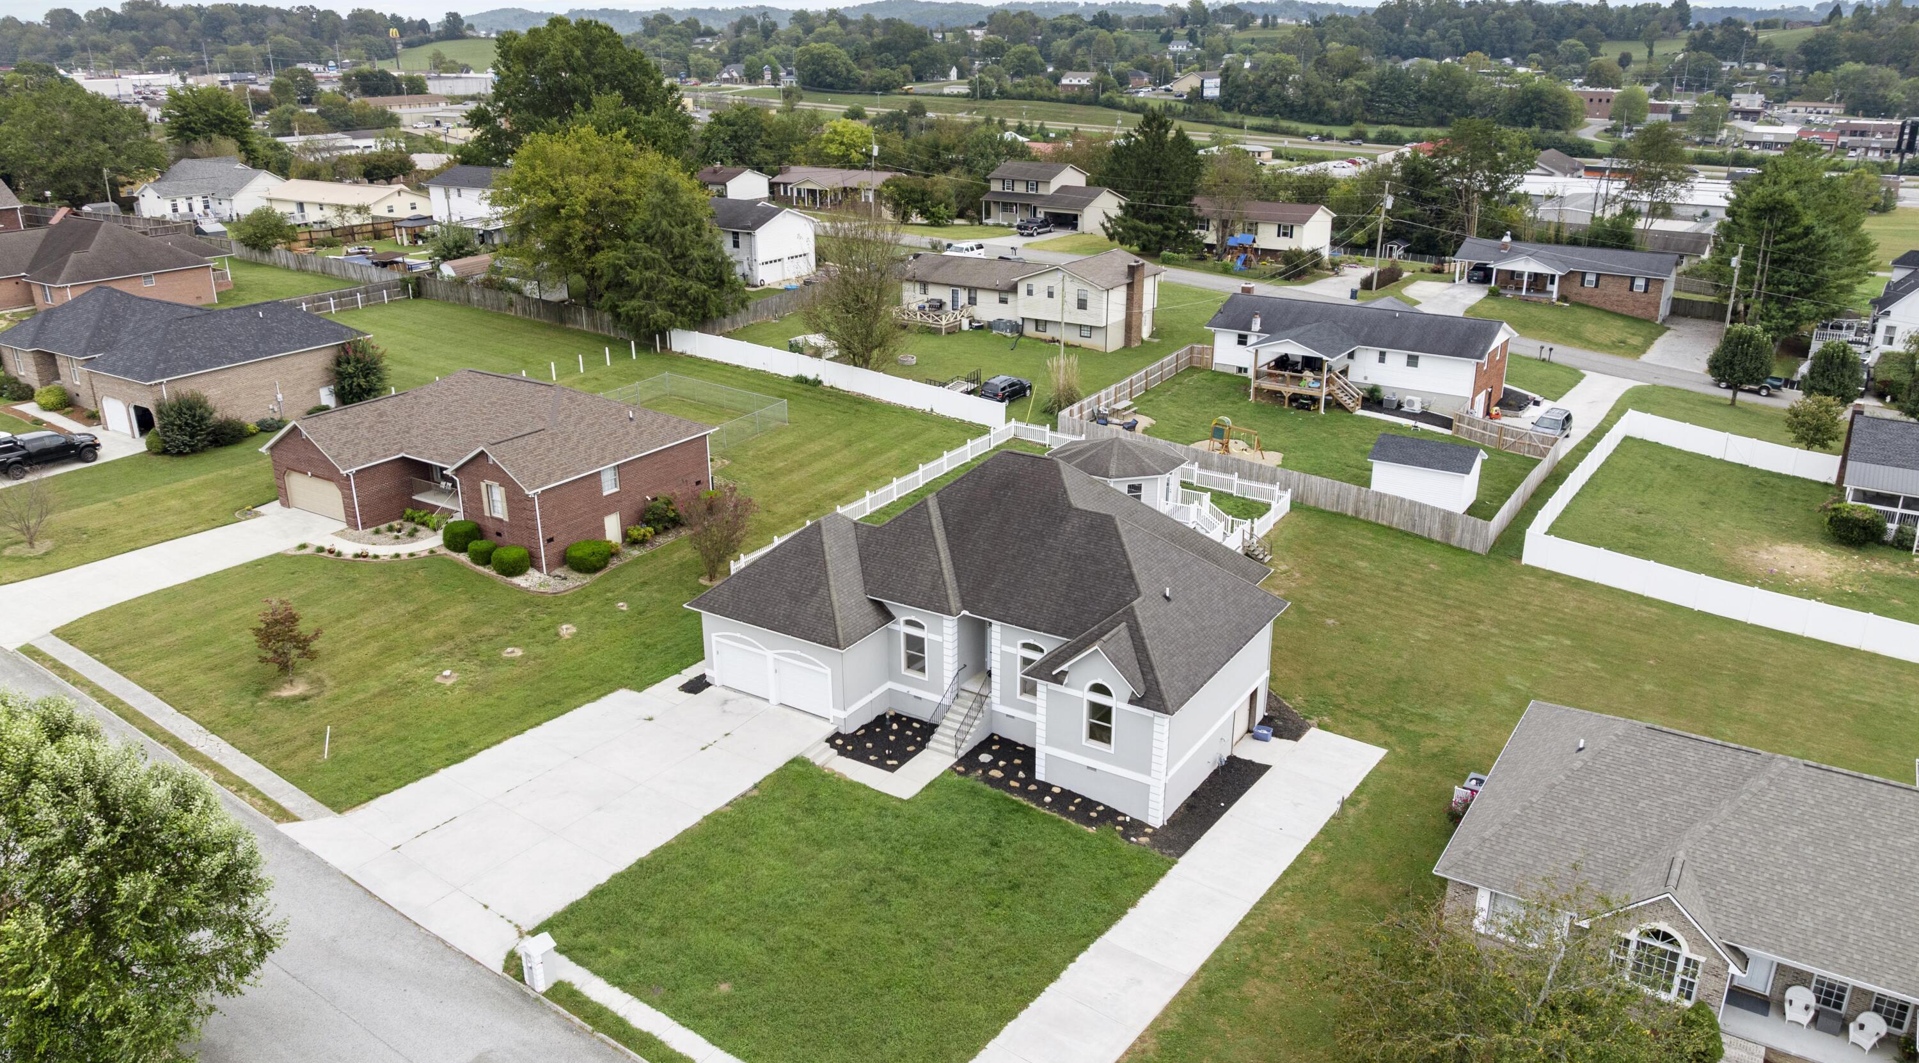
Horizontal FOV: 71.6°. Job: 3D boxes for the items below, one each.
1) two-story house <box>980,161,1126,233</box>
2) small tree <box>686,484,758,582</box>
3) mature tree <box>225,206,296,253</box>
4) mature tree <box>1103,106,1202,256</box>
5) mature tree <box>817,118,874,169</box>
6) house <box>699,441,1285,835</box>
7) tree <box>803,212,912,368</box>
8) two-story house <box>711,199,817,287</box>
[{"bbox_3d":[12.608,-44.640,175.671,16.000,7.830,11.600,13,24,33],"label":"two-story house"},{"bbox_3d":[-11.435,0.107,63.332,3.400,4.850,3.400,-1,20,0],"label":"small tree"},{"bbox_3d":[-68.769,-29.315,130.848,6.400,5.600,6.400,-1,20,0],"label":"mature tree"},{"bbox_3d":[21.962,-38.959,148.148,11.000,16.600,11.000,-1,20,0],"label":"mature tree"},{"bbox_3d":[-16.786,-54.613,195.071,8.314,11.274,8.314,-2,20,-4],"label":"mature tree"},{"bbox_3d":[2.029,2.289,56.920,21.438,10.566,17.069,12,23,31],"label":"house"},{"bbox_3d":[-8.185,-19.347,107.237,8.527,12.436,8.527,-2,20,-4],"label":"tree"},{"bbox_3d":[-21.726,-28.933,131.766,13.200,6.590,9.500,13,24,33],"label":"two-story house"}]

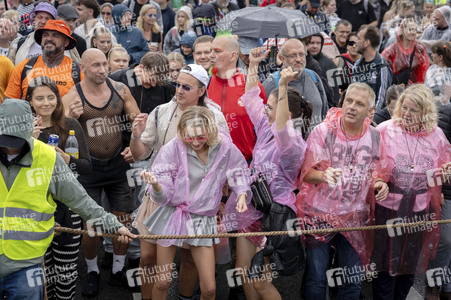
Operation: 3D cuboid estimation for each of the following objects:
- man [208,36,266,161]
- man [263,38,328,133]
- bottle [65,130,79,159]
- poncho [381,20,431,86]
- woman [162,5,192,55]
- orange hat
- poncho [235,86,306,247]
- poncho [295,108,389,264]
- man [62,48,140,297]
[{"bbox_3d":[0.078,0.129,5.752,0.530,1.840,0.380,8,18,27],"label":"man"},{"bbox_3d":[0.542,0.034,6.214,0.540,1.770,0.380,-3,16,-10],"label":"man"},{"bbox_3d":[-0.885,0.021,4.720,0.078,0.275,0.078,0,15,0],"label":"bottle"},{"bbox_3d":[1.906,-0.932,8.570,0.510,0.880,0.370,-6,17,-21],"label":"poncho"},{"bbox_3d":[-0.481,-0.711,8.996,0.480,1.690,0.360,4,16,14],"label":"woman"},{"bbox_3d":[-1.307,-0.881,6.267,0.290,0.165,0.320,13,9,19],"label":"orange hat"},{"bbox_3d":[0.269,0.083,4.867,0.360,0.962,0.440,-12,20,-36],"label":"poncho"},{"bbox_3d":[0.646,0.205,4.568,0.520,0.878,0.380,-1,16,-5],"label":"poncho"},{"bbox_3d":[-0.871,0.163,5.741,0.570,1.780,0.400,-3,16,-12],"label":"man"}]

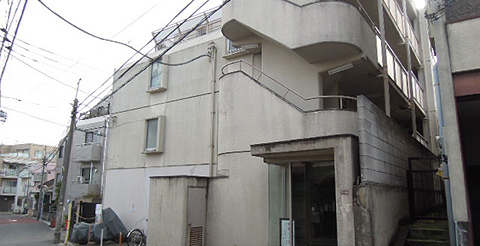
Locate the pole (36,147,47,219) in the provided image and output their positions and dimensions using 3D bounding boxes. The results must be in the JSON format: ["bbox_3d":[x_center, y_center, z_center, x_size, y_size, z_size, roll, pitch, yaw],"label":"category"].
[{"bbox_3d":[-18.196,5.511,30.707,0.300,6.796,0.300,11,-16,-39],"label":"pole"}]

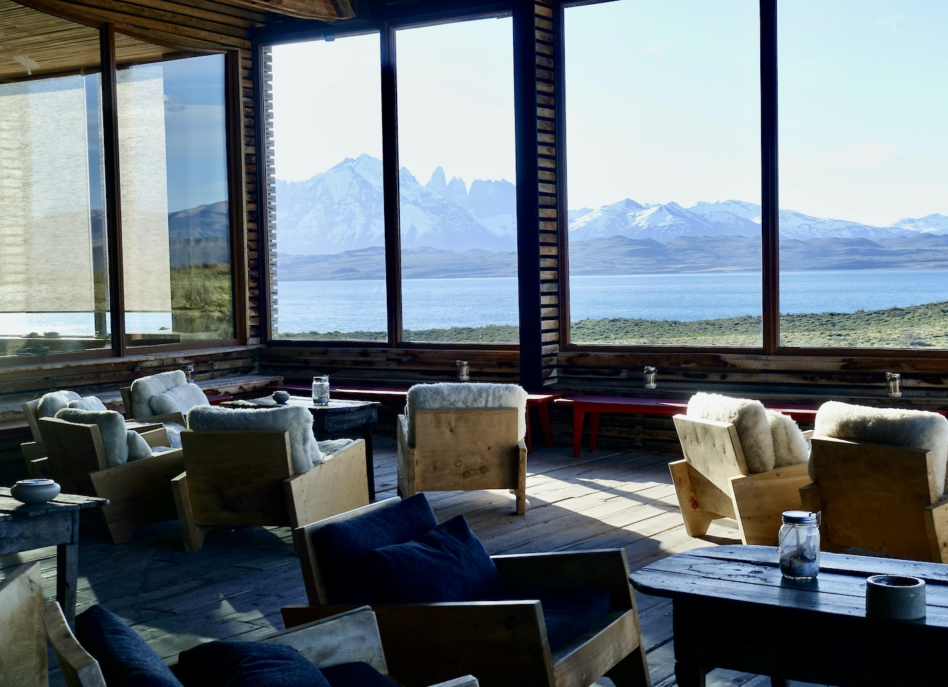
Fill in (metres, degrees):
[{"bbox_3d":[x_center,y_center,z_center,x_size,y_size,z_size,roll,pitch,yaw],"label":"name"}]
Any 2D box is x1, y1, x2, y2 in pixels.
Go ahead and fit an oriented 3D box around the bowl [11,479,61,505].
[{"bbox_3d":[-1.747,0.591,5.131,0.197,0.080,0.197,-1,3,0],"label":"bowl"}]

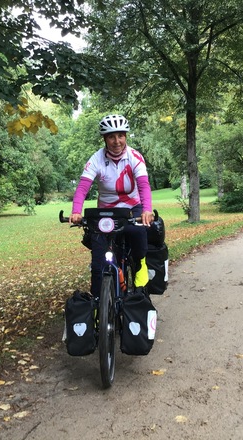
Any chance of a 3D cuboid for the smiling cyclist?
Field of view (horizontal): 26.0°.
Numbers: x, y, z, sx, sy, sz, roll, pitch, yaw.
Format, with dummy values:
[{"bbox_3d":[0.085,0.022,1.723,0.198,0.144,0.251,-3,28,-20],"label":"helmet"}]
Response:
[{"bbox_3d":[-0.015,0.060,3.821,0.580,1.640,0.760,1,5,8],"label":"smiling cyclist"}]

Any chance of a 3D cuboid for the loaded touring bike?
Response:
[{"bbox_3d":[-0.006,0.464,3.788,0.670,1.110,1.820,1,5,10],"label":"loaded touring bike"}]

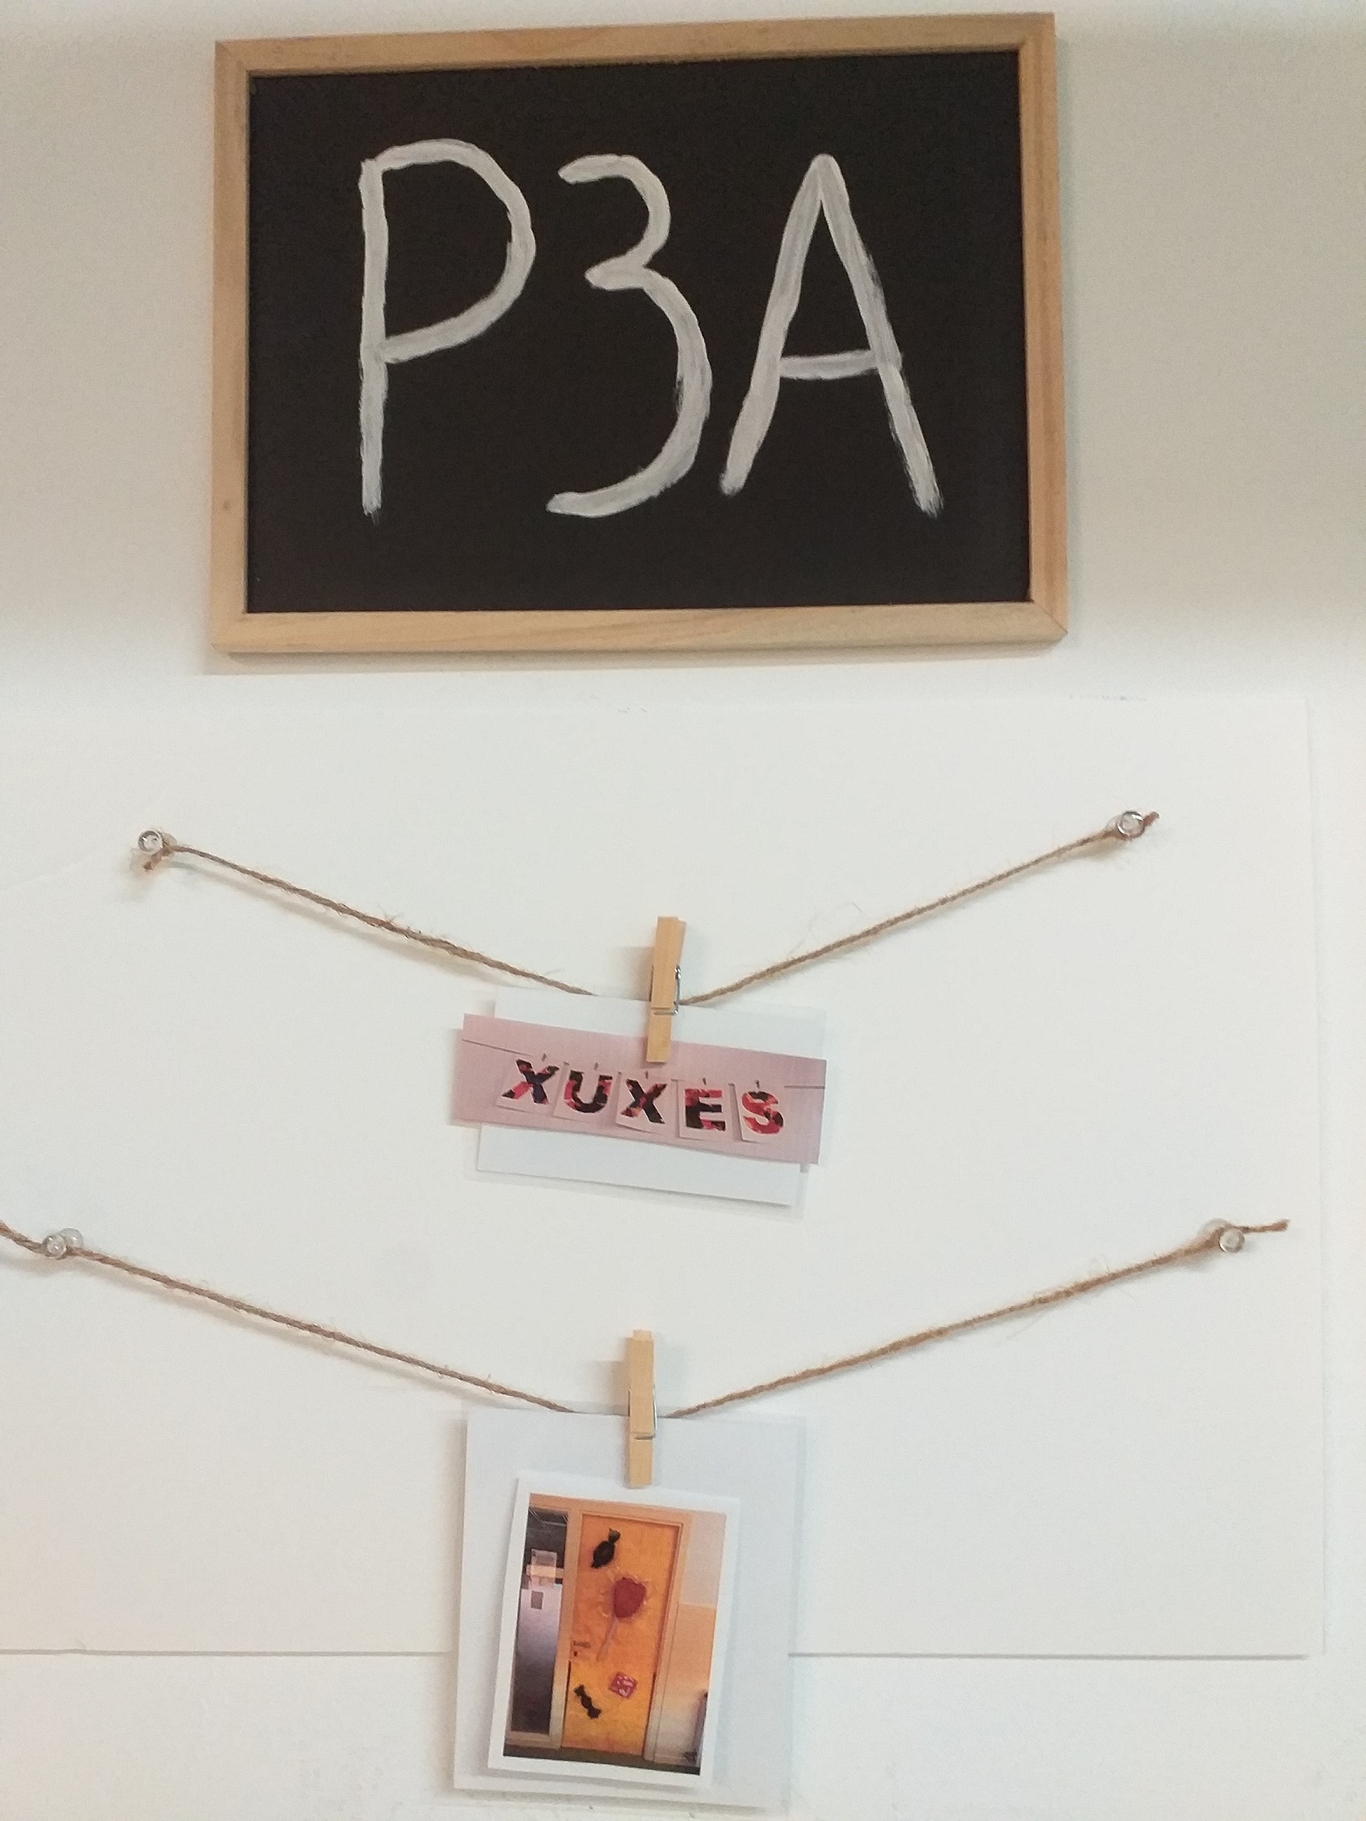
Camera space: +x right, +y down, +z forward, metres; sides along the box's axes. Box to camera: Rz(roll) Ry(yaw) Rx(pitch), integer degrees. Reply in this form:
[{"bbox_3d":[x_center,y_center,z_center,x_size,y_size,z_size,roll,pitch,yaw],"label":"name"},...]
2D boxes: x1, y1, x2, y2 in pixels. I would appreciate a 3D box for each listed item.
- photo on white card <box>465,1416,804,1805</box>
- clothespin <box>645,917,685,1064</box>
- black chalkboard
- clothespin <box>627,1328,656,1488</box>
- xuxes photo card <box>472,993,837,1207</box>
[{"bbox_3d":[-0.025,0.320,0.653,0.155,0.173,0.007,2,-2,2],"label":"photo on white card"},{"bbox_3d":[-0.009,0.037,0.664,0.011,0.069,0.015,5,-2,2],"label":"clothespin"},{"bbox_3d":[-0.023,-0.276,0.686,0.405,0.297,0.017,-1,-2,2],"label":"black chalkboard"},{"bbox_3d":[-0.019,0.231,0.656,0.011,0.072,0.015,0,-2,2],"label":"clothespin"},{"bbox_3d":[-0.016,0.087,0.663,0.153,0.087,0.006,6,-2,2],"label":"xuxes photo card"}]

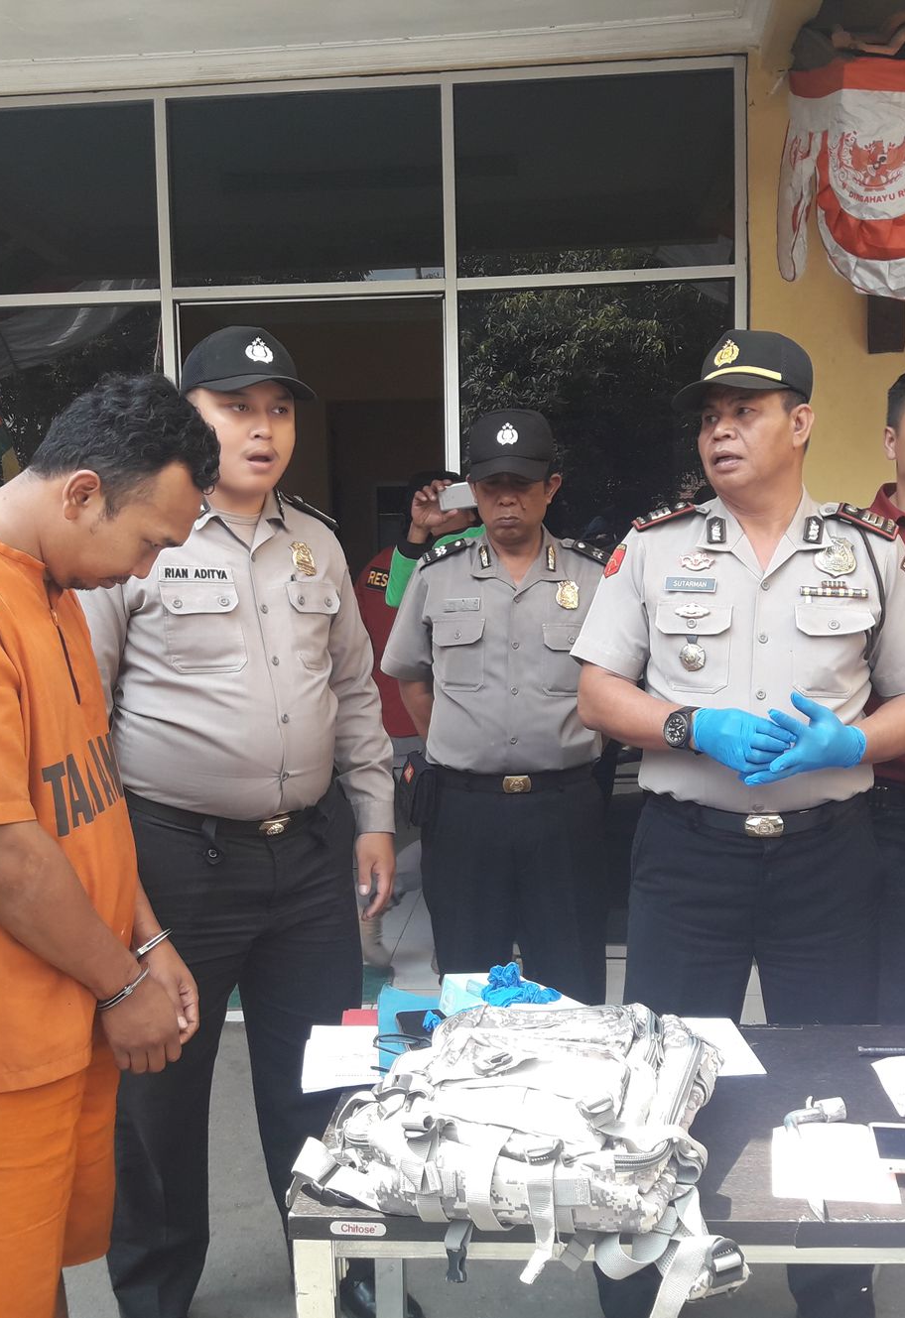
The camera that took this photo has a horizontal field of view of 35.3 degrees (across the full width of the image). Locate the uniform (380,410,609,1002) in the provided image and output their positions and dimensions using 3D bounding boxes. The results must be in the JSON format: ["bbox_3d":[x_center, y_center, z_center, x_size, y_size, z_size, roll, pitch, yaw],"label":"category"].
[{"bbox_3d":[0.120,0.339,2.882,0.510,1.666,0.340,-1,4,2],"label":"uniform"}]

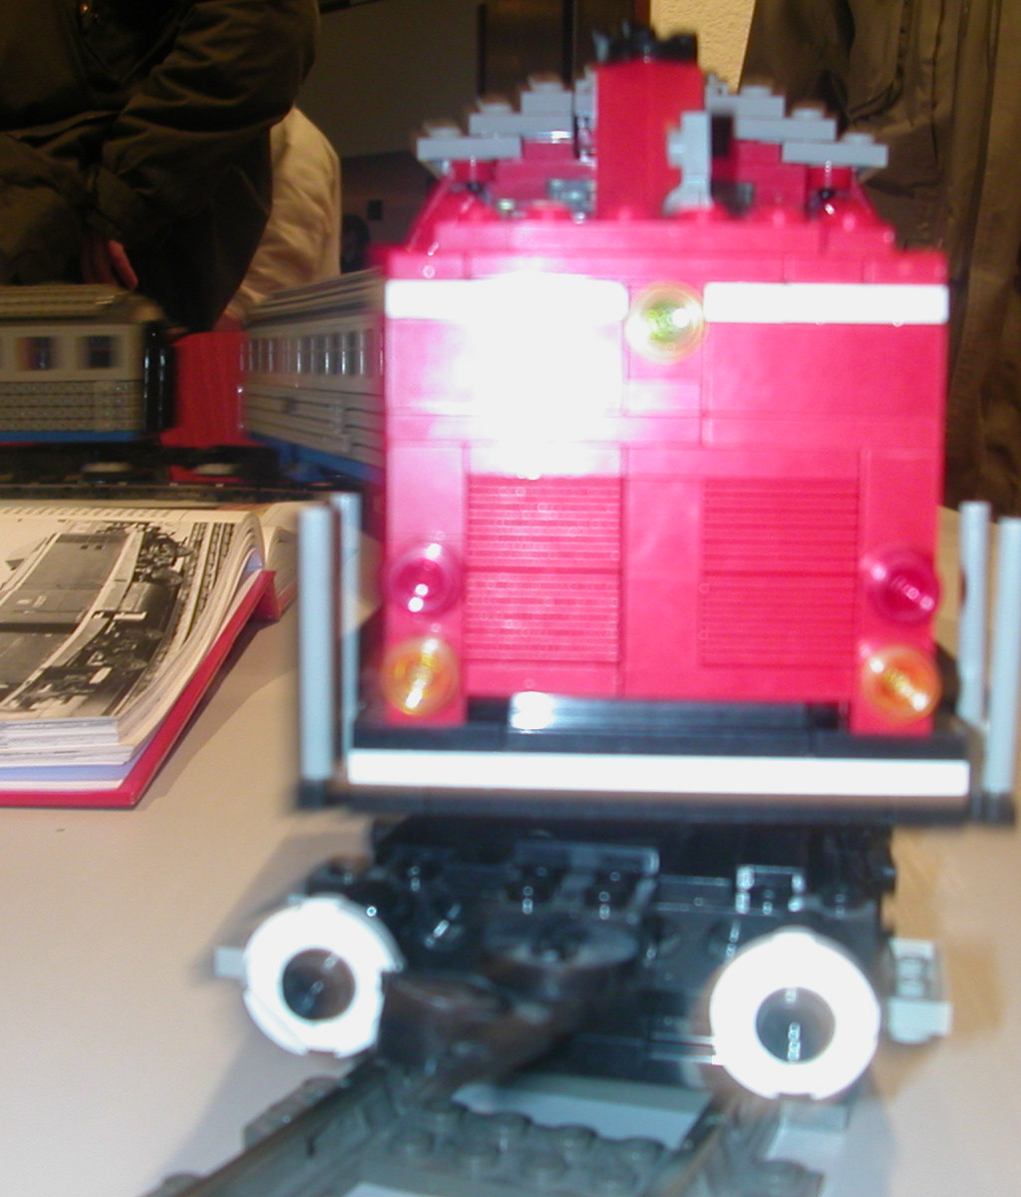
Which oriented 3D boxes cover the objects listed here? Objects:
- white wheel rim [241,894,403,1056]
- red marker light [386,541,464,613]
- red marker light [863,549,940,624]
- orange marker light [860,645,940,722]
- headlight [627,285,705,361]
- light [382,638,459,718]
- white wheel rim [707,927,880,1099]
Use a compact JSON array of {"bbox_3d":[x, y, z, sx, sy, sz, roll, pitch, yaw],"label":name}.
[{"bbox_3d":[-0.019,0.039,0.175,0.016,0.016,0.005,2,7,14],"label":"white wheel rim"},{"bbox_3d":[-0.009,-0.002,0.173,0.008,0.008,0.004,1,7,3],"label":"red marker light"},{"bbox_3d":[0.039,-0.001,0.171,0.008,0.008,0.004,1,7,3],"label":"red marker light"},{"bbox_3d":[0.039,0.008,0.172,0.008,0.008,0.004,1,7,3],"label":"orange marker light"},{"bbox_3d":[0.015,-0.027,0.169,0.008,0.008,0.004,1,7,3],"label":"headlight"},{"bbox_3d":[-0.009,0.008,0.174,0.008,0.008,0.004,1,7,3],"label":"light"},{"bbox_3d":[0.027,0.040,0.164,0.016,0.016,0.005,2,7,14],"label":"white wheel rim"}]

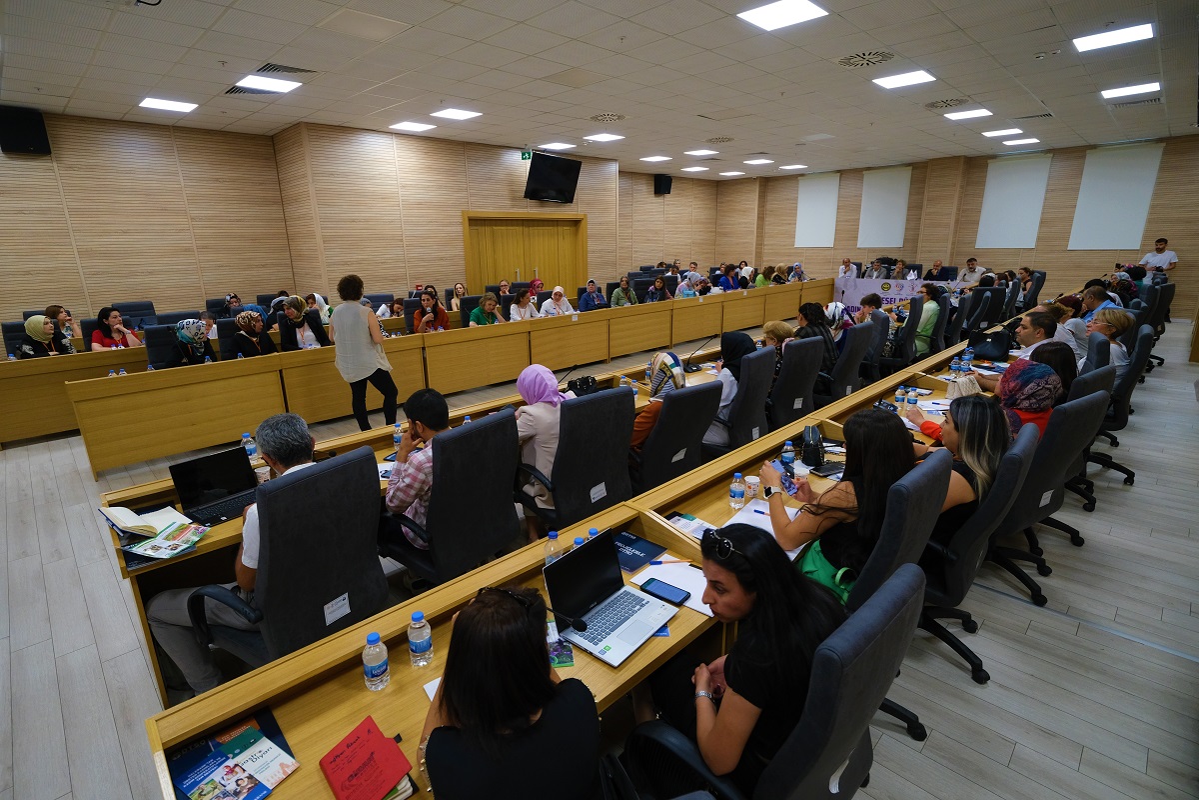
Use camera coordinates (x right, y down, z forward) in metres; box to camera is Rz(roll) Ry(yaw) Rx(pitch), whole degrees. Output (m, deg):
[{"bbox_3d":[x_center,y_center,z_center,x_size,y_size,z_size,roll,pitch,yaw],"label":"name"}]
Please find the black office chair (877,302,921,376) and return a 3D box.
[{"bbox_3d":[3.682,-0.771,7.285,0.620,1.150,0.680,-15,21,-40],"label":"black office chair"}]

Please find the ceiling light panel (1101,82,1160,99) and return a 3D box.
[{"bbox_3d":[6.979,-4.058,7.430,0.570,0.050,0.570,14,21,43],"label":"ceiling light panel"}]

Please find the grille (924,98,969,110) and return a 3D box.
[{"bbox_3d":[4.913,-4.188,8.008,0.520,0.050,0.520,14,21,43],"label":"grille"}]

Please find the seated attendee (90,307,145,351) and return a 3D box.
[{"bbox_3d":[-5.904,-0.479,7.024,0.800,1.290,0.580,9,19,33],"label":"seated attendee"}]

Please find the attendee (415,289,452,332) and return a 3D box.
[{"bbox_3d":[-2.222,-0.809,7.685,0.530,1.310,0.760,-10,18,-30],"label":"attendee"}]

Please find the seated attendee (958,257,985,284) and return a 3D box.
[{"bbox_3d":[8.346,-2.489,12.783,0.800,1.330,0.580,-16,21,-42],"label":"seated attendee"}]

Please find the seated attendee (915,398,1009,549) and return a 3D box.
[{"bbox_3d":[1.417,0.546,2.723,0.800,1.250,0.500,13,21,41],"label":"seated attendee"}]

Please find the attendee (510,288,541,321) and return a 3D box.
[{"bbox_3d":[-1.000,-0.992,8.143,0.780,1.144,0.520,11,20,37],"label":"attendee"}]

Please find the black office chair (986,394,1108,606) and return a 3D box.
[{"bbox_3d":[2.280,0.486,3.179,0.640,1.120,0.670,-8,17,-25],"label":"black office chair"}]

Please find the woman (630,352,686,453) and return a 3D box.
[{"bbox_3d":[0.403,0.259,4.087,0.550,1.160,0.850,-11,18,-31],"label":"woman"}]

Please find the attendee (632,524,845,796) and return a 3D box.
[{"bbox_3d":[0.313,0.885,1.689,0.800,1.200,0.520,7,17,26],"label":"attendee"}]

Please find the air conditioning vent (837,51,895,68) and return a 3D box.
[{"bbox_3d":[2.810,-3.580,5.938,0.550,0.040,0.550,-1,16,0],"label":"air conditioning vent"}]

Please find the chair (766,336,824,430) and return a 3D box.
[{"bbox_3d":[1.530,-0.017,5.054,0.630,1.110,0.700,-13,19,-35],"label":"chair"}]

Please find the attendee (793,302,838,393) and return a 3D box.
[{"bbox_3d":[2.083,-0.289,5.636,0.550,1.290,0.850,-11,18,-31],"label":"attendee"}]

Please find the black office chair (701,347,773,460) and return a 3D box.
[{"bbox_3d":[0.947,0.122,4.440,0.680,1.090,0.620,11,20,37],"label":"black office chair"}]

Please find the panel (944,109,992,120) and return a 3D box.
[{"bbox_3d":[5.678,-4.387,8.703,0.570,0.050,0.570,-16,21,-42],"label":"panel"}]

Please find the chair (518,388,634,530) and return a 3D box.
[{"bbox_3d":[-0.181,0.465,3.428,0.630,1.150,0.700,-13,19,-35],"label":"chair"}]

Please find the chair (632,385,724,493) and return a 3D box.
[{"bbox_3d":[0.394,0.345,3.928,0.630,1.080,0.740,-12,19,-34],"label":"chair"}]

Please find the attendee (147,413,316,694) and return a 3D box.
[{"bbox_3d":[-1.472,0.701,2.488,0.800,1.270,0.720,8,18,31],"label":"attendee"}]

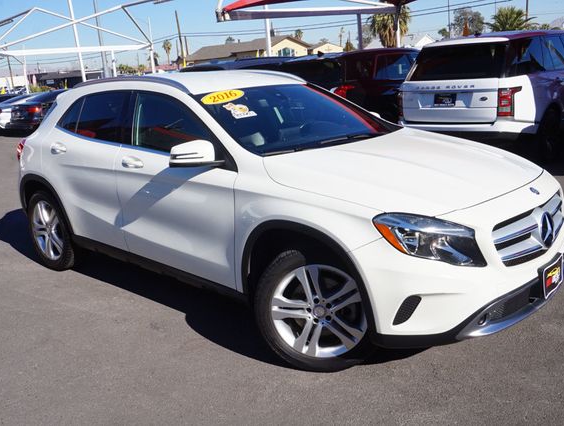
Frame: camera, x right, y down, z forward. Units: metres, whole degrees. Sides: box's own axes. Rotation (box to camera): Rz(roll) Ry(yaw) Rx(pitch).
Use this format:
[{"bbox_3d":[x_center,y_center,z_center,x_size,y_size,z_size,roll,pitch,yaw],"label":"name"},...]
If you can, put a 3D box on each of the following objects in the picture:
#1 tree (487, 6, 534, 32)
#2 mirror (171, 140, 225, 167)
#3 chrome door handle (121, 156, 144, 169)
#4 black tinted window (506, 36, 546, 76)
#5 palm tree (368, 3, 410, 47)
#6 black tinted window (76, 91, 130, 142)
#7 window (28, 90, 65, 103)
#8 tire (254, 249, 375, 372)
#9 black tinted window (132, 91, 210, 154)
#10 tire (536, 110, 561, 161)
[{"bbox_3d":[19.487,-14.967,50.000,4.000,5.100,4.000,-3,15,0],"label":"tree"},{"bbox_3d":[-0.471,-0.329,3.241,0.170,0.160,0.250,10,19,40],"label":"mirror"},{"bbox_3d":[-0.936,-0.315,3.679,0.235,0.060,0.060,10,19,40],"label":"chrome door handle"},{"bbox_3d":[3.315,-2.111,7.909,0.080,0.500,1.050,-13,3,45],"label":"black tinted window"},{"bbox_3d":[7.966,-12.533,43.352,3.300,5.740,3.300,-3,14,1],"label":"palm tree"},{"bbox_3d":[-1.242,-0.678,4.148,0.750,0.370,0.060,10,-6,41],"label":"black tinted window"},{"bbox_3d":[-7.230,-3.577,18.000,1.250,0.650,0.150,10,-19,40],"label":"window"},{"bbox_3d":[0.209,0.467,2.979,0.685,0.685,0.235,3,15,22],"label":"tire"},{"bbox_3d":[-0.678,-0.583,3.647,0.950,0.380,0.060,10,-6,41],"label":"black tinted window"},{"bbox_3d":[3.729,-1.115,8.446,0.280,0.780,0.780,10,19,42],"label":"tire"}]

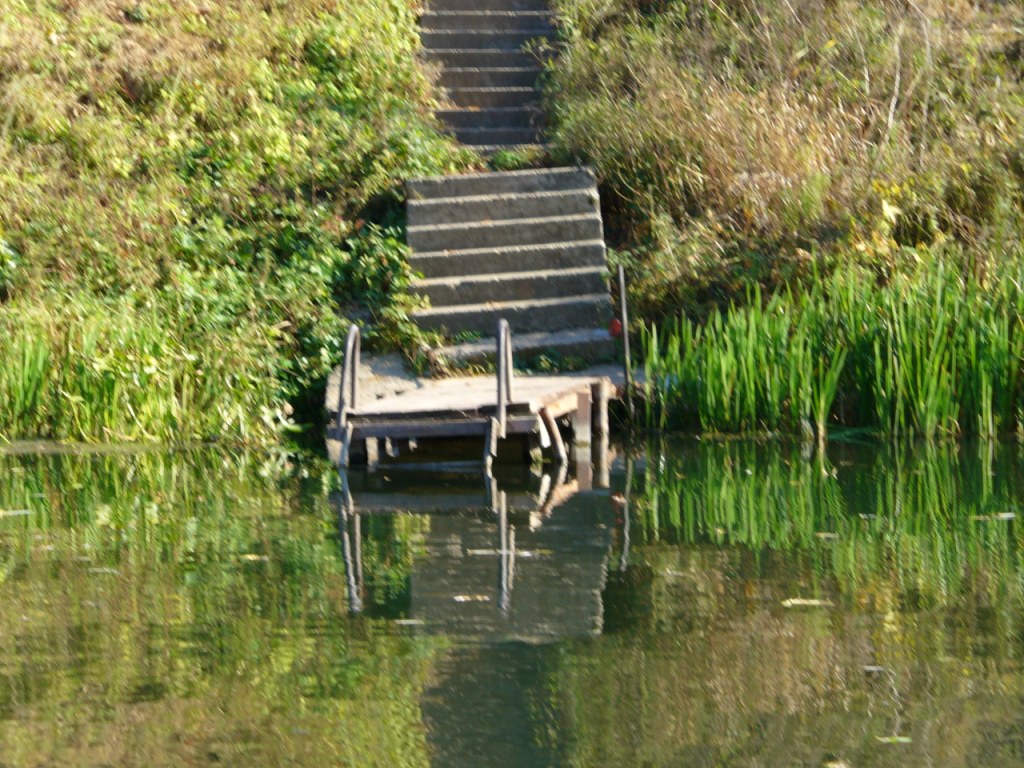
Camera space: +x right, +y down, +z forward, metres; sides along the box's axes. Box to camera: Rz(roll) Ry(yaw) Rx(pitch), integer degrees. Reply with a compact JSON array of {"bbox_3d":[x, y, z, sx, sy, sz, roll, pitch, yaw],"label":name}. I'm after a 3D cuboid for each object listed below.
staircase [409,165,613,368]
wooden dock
[{"bbox_3d":[-0.001,-0.848,24.206,1.350,1.120,1.950,-4,8,1],"label":"staircase"},{"bbox_3d":[-0.254,-0.037,22.802,1.820,0.930,1.500,0,8,0],"label":"wooden dock"}]

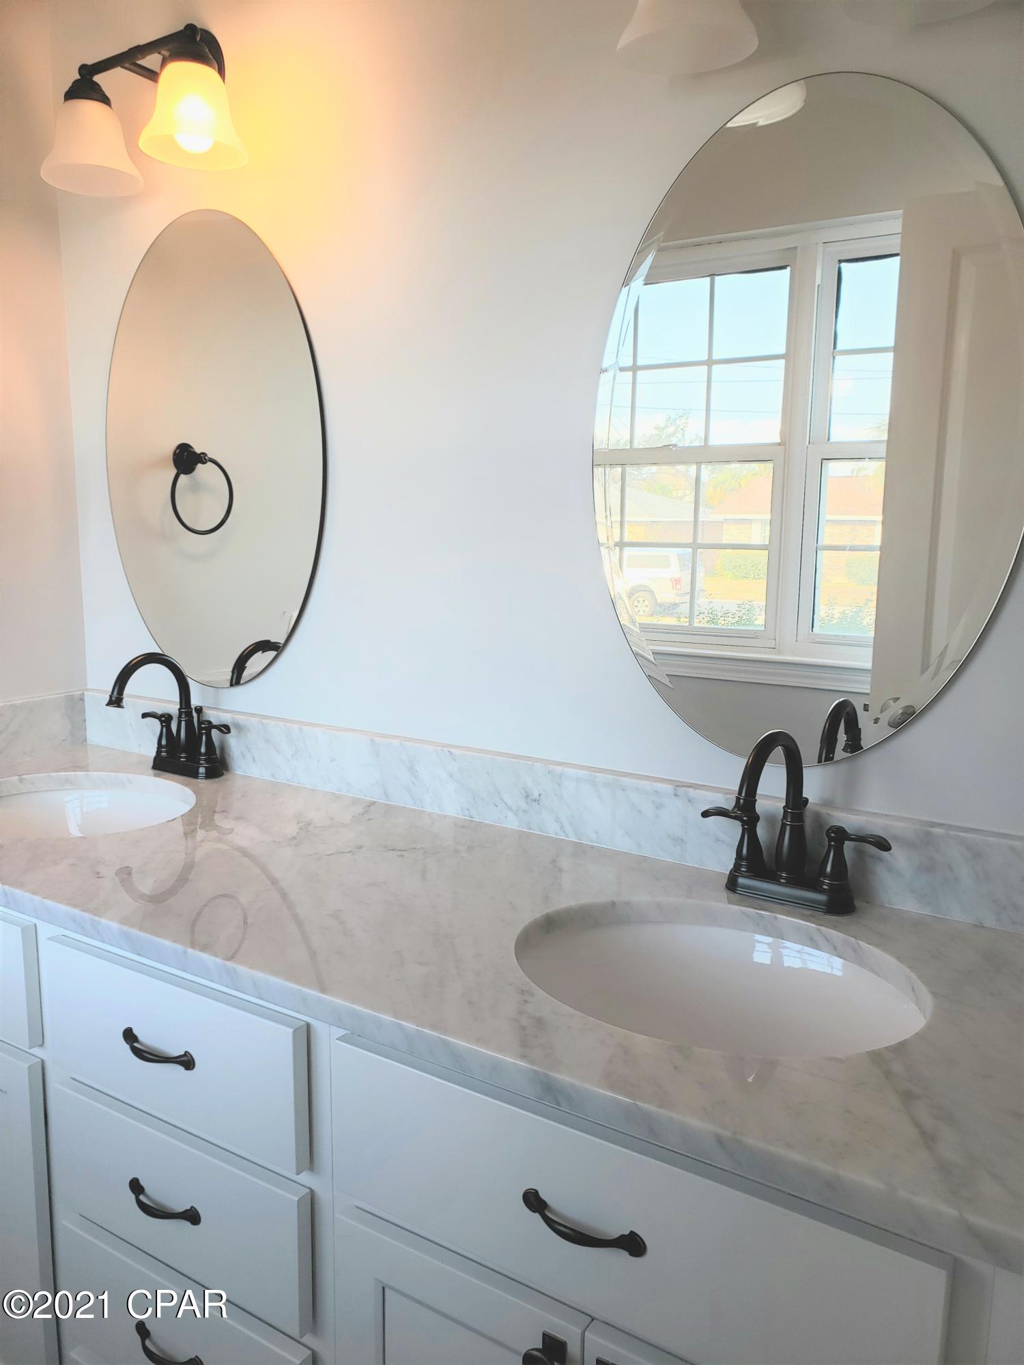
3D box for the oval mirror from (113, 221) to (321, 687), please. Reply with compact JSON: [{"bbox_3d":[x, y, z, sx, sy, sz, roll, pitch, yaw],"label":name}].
[{"bbox_3d":[-0.508,-0.384,1.751,0.535,0.797,0.020,6,11,32],"label":"oval mirror"}]

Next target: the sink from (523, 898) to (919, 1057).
[{"bbox_3d":[0.201,0.386,1.063,0.445,0.165,0.365,6,11,32],"label":"sink"}]

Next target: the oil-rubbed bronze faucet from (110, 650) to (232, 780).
[{"bbox_3d":[-0.607,0.059,1.730,0.228,0.220,0.210,6,11,32],"label":"oil-rubbed bronze faucet"}]

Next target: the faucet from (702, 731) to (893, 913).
[{"bbox_3d":[0.297,0.160,1.160,0.228,0.220,0.212,6,11,32],"label":"faucet"}]

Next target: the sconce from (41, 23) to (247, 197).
[{"bbox_3d":[-0.554,-0.914,1.581,0.397,0.241,0.212,6,11,32],"label":"sconce"}]

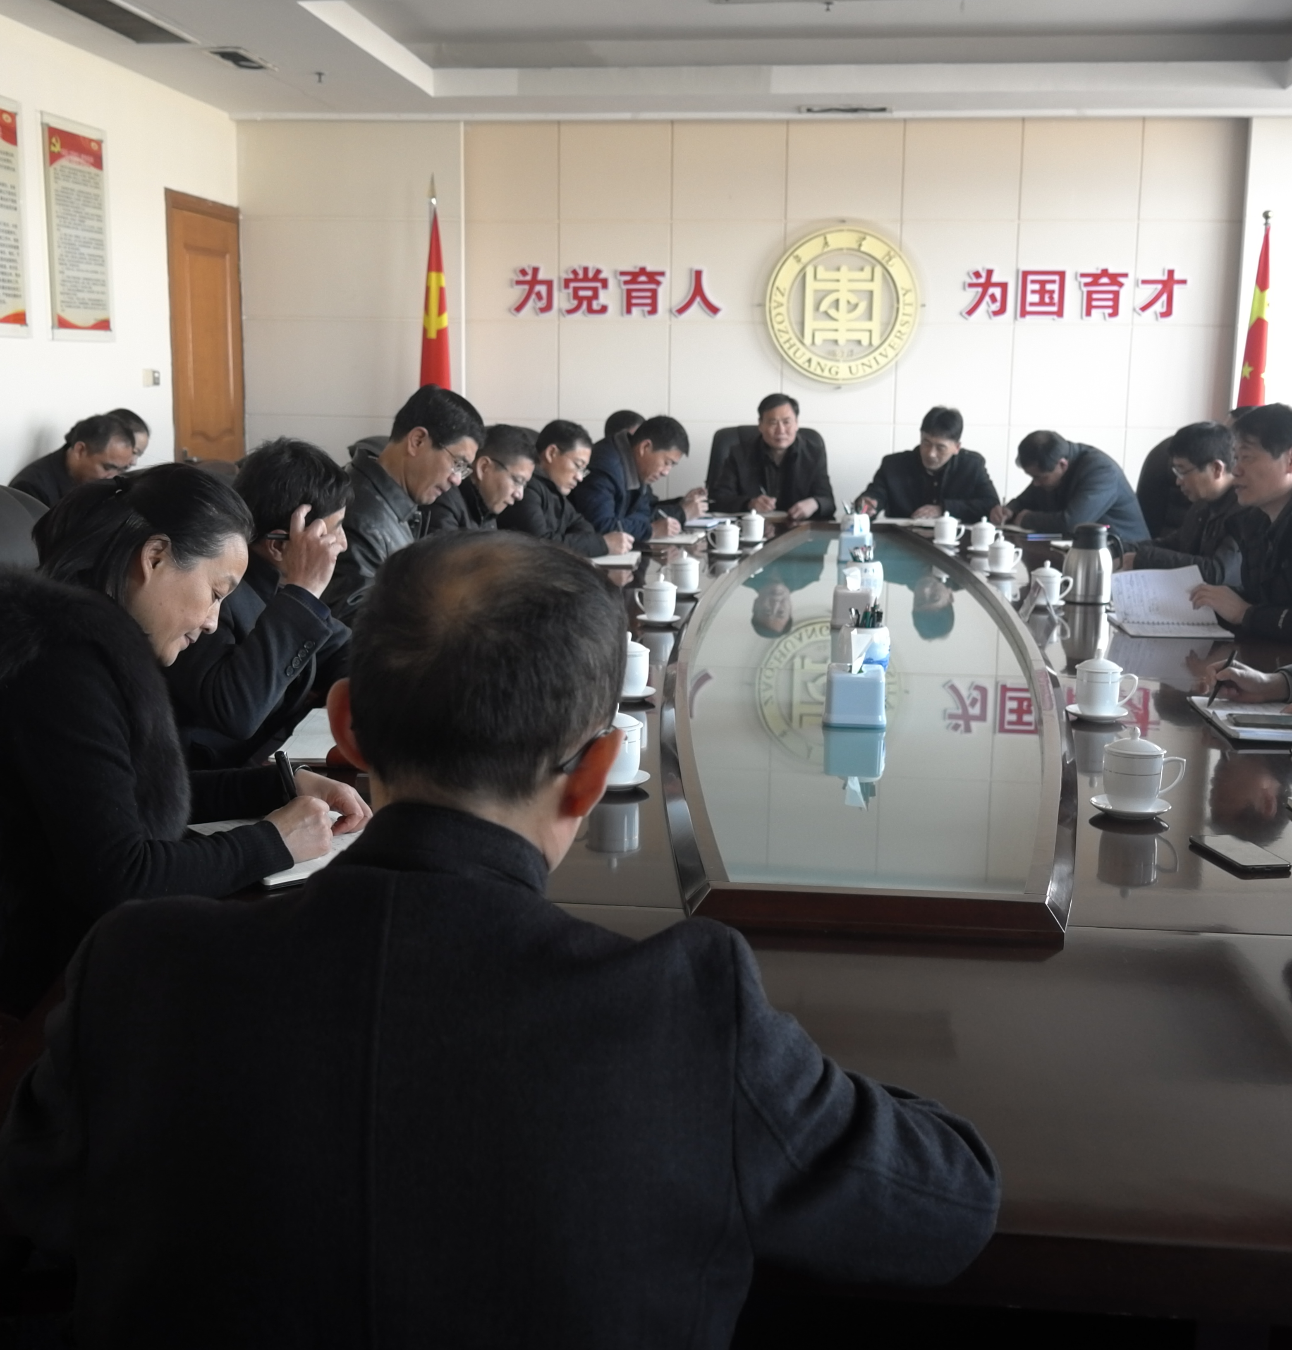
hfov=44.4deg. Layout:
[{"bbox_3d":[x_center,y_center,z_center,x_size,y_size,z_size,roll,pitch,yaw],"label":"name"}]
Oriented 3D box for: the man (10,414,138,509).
[{"bbox_3d":[-1.895,-0.286,5.580,0.750,1.248,0.550,0,11,-4],"label":"man"}]

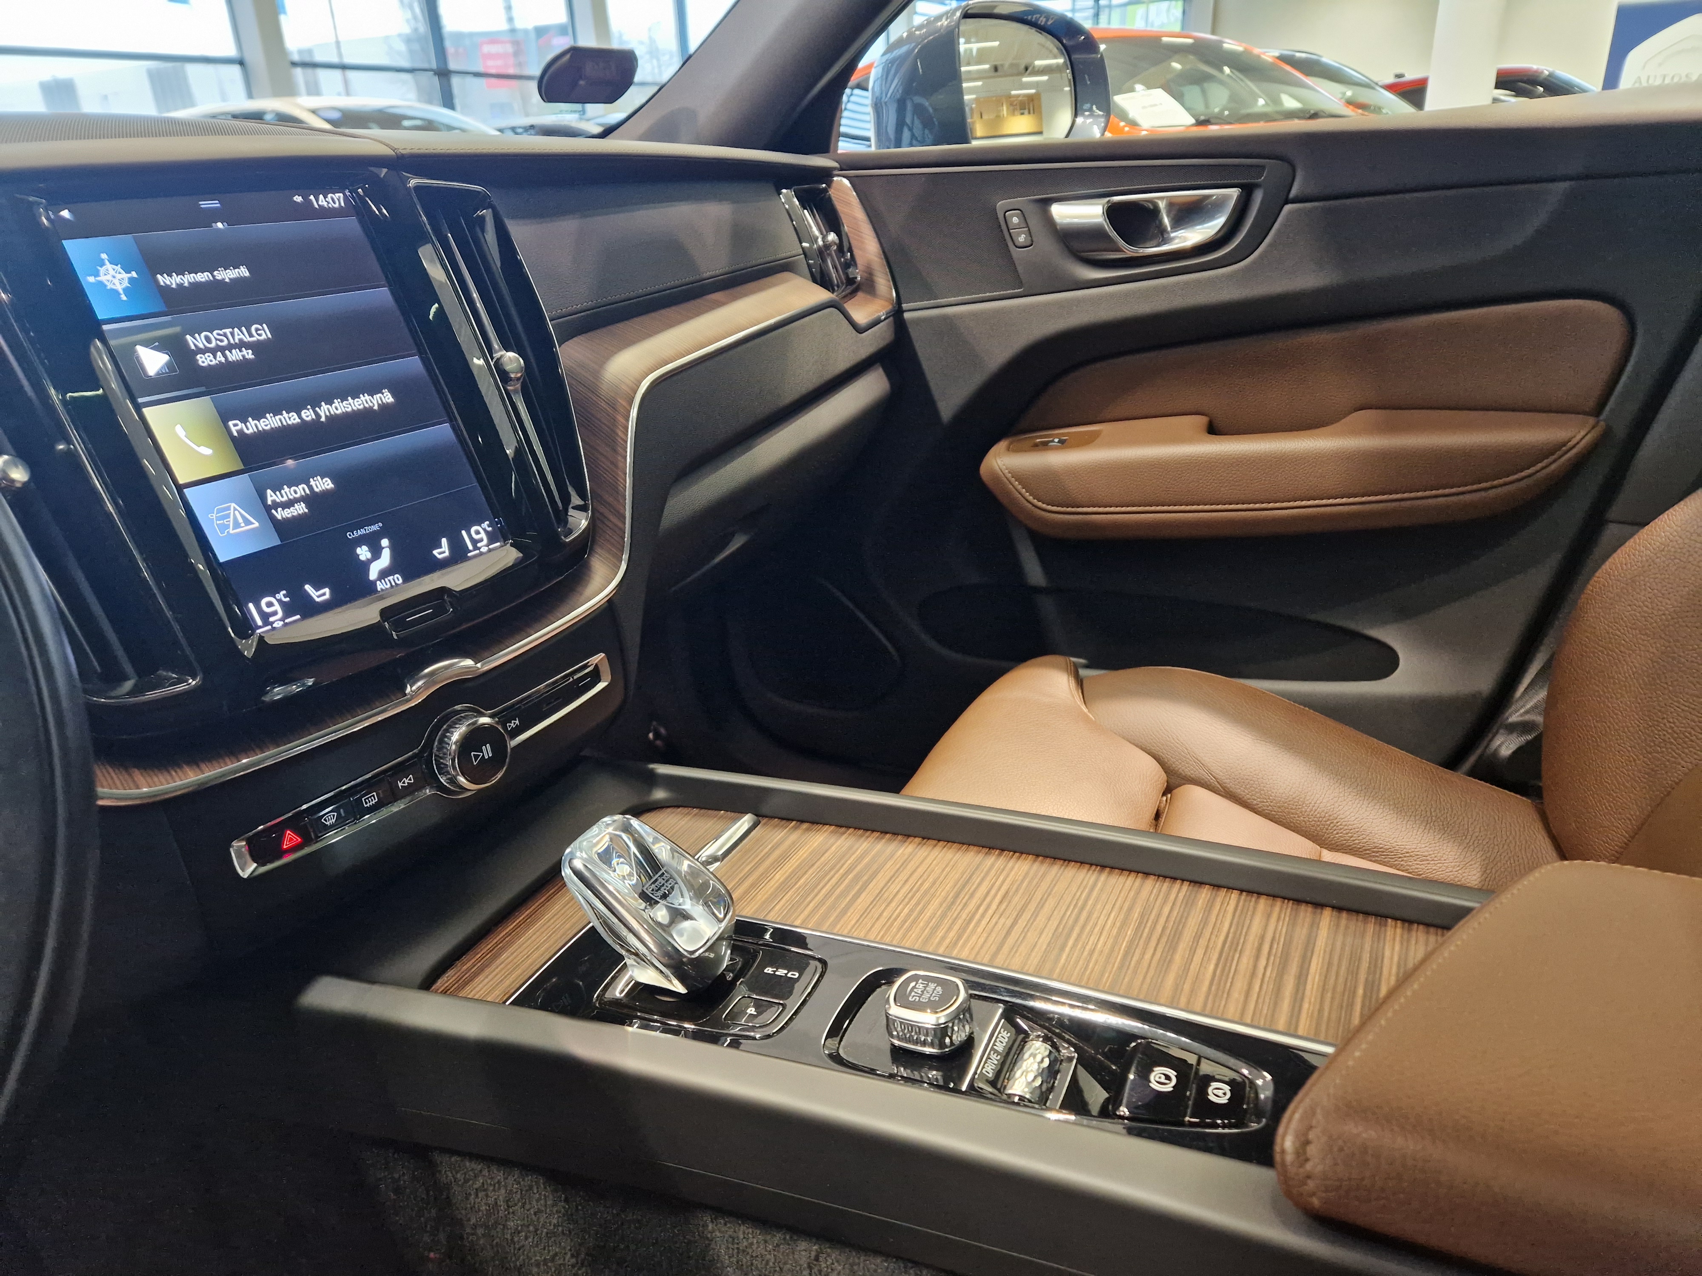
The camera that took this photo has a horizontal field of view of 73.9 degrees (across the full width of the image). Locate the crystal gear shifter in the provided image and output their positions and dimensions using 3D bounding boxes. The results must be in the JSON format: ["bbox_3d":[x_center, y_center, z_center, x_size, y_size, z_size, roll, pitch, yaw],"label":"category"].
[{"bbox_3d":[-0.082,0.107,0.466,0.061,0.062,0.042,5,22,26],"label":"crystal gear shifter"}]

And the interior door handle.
[{"bbox_3d":[0.258,-0.360,0.989,0.157,0.050,0.040,5,22,26],"label":"interior door handle"}]

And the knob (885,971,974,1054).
[{"bbox_3d":[0.029,0.139,0.424,0.029,0.015,0.029,5,22,26],"label":"knob"}]

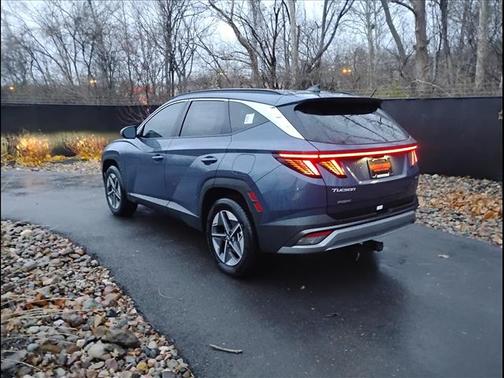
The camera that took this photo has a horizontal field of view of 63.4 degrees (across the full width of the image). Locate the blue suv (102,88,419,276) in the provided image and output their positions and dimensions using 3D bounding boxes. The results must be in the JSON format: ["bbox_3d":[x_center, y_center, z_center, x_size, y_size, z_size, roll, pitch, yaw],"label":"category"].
[{"bbox_3d":[-0.367,-0.364,5.143,1.930,1.680,4.640,-11,15,-38],"label":"blue suv"}]

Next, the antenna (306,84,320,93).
[{"bbox_3d":[0.572,-0.933,3.801,0.062,0.070,0.170,-11,15,-38],"label":"antenna"}]

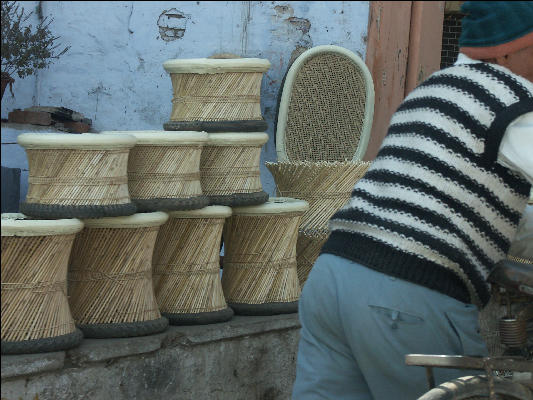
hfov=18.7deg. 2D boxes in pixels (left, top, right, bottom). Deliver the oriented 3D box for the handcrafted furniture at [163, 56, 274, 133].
[{"bbox_3d":[-0.197,-0.417,6.450,0.430,0.288,0.430,0,4,0],"label":"handcrafted furniture"}]

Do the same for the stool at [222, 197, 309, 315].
[{"bbox_3d":[-0.023,0.224,6.700,0.395,0.450,0.395,0,4,0],"label":"stool"}]

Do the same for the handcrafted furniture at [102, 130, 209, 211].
[{"bbox_3d":[-0.443,-0.117,6.250,0.438,0.290,0.438,0,4,0],"label":"handcrafted furniture"}]

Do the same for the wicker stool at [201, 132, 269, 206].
[{"bbox_3d":[-0.208,-0.134,6.520,0.435,0.287,0.435,0,4,0],"label":"wicker stool"}]

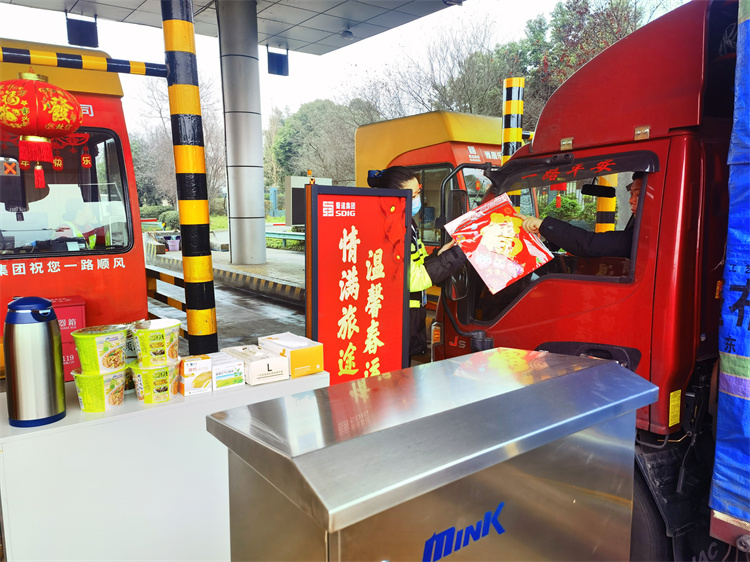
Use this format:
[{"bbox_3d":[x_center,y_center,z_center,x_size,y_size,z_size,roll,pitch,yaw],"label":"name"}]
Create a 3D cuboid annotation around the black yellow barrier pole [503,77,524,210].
[{"bbox_3d":[1.545,-0.950,6.579,0.225,2.580,0.225,-6,10,-33],"label":"black yellow barrier pole"}]

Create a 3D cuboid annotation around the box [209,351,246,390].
[{"bbox_3d":[-0.491,0.285,1.856,0.102,0.074,0.148,-7,10,-36],"label":"box"}]

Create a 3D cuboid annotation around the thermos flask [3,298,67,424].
[{"bbox_3d":[-0.921,0.206,1.555,0.165,0.325,0.134,2,9,22],"label":"thermos flask"}]

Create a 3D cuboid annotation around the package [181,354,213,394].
[{"bbox_3d":[-0.539,0.285,1.762,0.081,0.103,0.052,-6,9,-32],"label":"package"}]

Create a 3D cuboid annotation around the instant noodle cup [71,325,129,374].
[{"bbox_3d":[-0.771,0.195,1.648,0.145,0.107,0.145,-6,10,-33],"label":"instant noodle cup"}]

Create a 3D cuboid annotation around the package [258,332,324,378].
[{"bbox_3d":[-0.290,0.252,2.003,0.123,0.093,0.230,-7,10,-37],"label":"package"}]

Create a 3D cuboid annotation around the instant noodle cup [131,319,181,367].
[{"bbox_3d":[-0.635,0.183,1.716,0.145,0.107,0.145,-6,10,-33],"label":"instant noodle cup"}]

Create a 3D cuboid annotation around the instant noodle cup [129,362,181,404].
[{"bbox_3d":[-0.639,0.291,1.717,0.145,0.107,0.145,-6,10,-33],"label":"instant noodle cup"}]

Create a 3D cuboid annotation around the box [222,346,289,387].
[{"bbox_3d":[-0.397,0.275,1.928,0.132,0.073,0.220,-7,10,-38],"label":"box"}]

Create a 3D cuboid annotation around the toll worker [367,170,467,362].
[{"bbox_3d":[0.210,0.244,2.962,0.500,1.620,0.500,-1,8,0],"label":"toll worker"}]

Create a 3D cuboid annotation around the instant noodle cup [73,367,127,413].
[{"bbox_3d":[-0.776,0.301,1.658,0.145,0.107,0.145,-6,10,-33],"label":"instant noodle cup"}]

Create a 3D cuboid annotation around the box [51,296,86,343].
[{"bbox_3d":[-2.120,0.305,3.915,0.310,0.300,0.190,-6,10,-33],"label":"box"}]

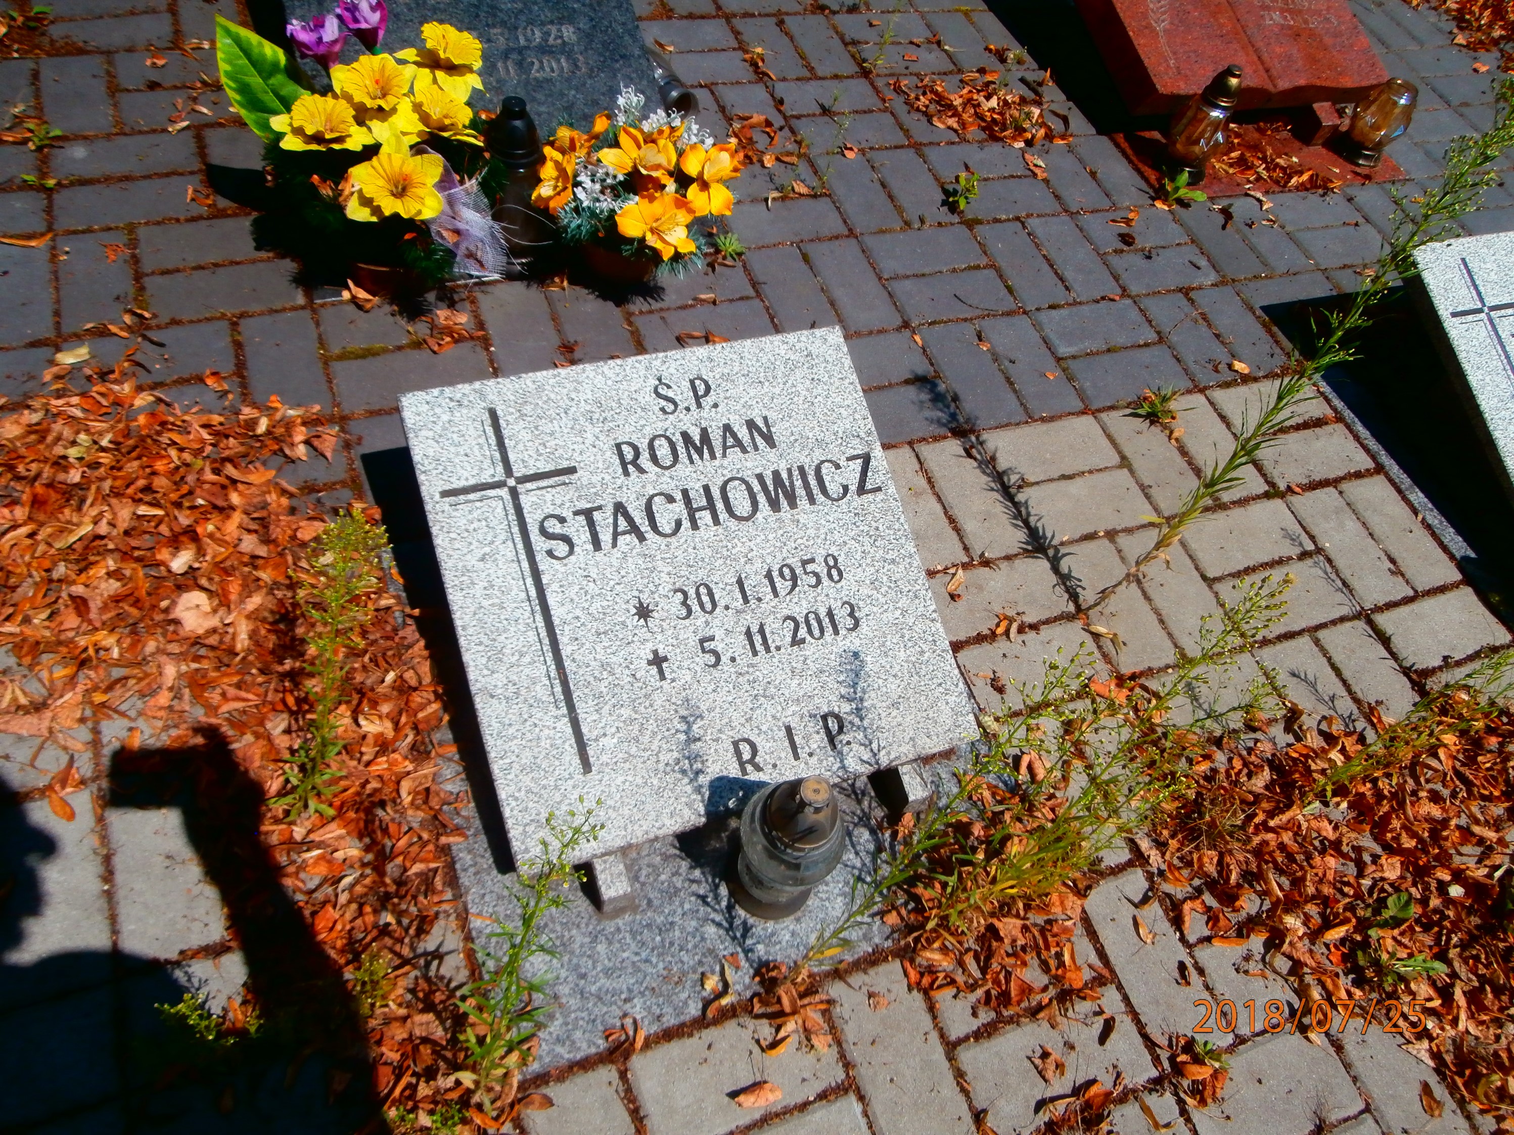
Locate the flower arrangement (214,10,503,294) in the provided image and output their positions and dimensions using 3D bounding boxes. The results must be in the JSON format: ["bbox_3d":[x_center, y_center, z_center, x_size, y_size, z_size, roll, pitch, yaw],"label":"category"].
[{"bbox_3d":[-0.475,-0.532,1.378,0.309,0.330,0.231,-12,58,-20],"label":"flower arrangement"}]

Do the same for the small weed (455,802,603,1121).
[{"bbox_3d":[-0.169,0.294,0.769,0.139,0.520,0.107,-12,58,-20],"label":"small weed"}]

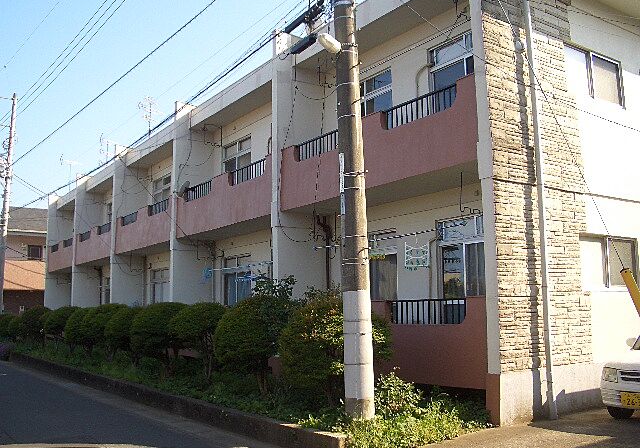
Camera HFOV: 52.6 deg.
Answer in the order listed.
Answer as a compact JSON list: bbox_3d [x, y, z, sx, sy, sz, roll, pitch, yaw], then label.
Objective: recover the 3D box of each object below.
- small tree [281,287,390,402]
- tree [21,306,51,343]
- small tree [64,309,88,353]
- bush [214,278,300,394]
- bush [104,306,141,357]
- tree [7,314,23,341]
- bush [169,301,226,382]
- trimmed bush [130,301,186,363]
[{"bbox_3d":[0.199,1.613,8.184,1.400,1.560,1.400,0,-8,0],"label":"small tree"},{"bbox_3d":[-10.006,3.647,23.159,1.320,1.380,1.320,5,-9,-34],"label":"tree"},{"bbox_3d":[-6.431,2.964,17.909,1.280,1.350,1.280,5,-9,-34],"label":"small tree"},{"bbox_3d":[-0.920,1.725,9.839,1.320,1.760,1.320,0,-8,0],"label":"bush"},{"bbox_3d":[-4.193,2.528,14.623,1.300,1.360,1.300,5,-9,-34],"label":"bush"},{"bbox_3d":[-11.911,4.179,25.935,1.260,1.090,1.260,5,-9,-34],"label":"tree"},{"bbox_3d":[-2.100,2.111,11.551,1.200,1.410,1.200,5,-9,-34],"label":"bush"},{"bbox_3d":[-3.179,2.309,13.137,1.320,1.420,1.320,5,-9,-34],"label":"trimmed bush"}]

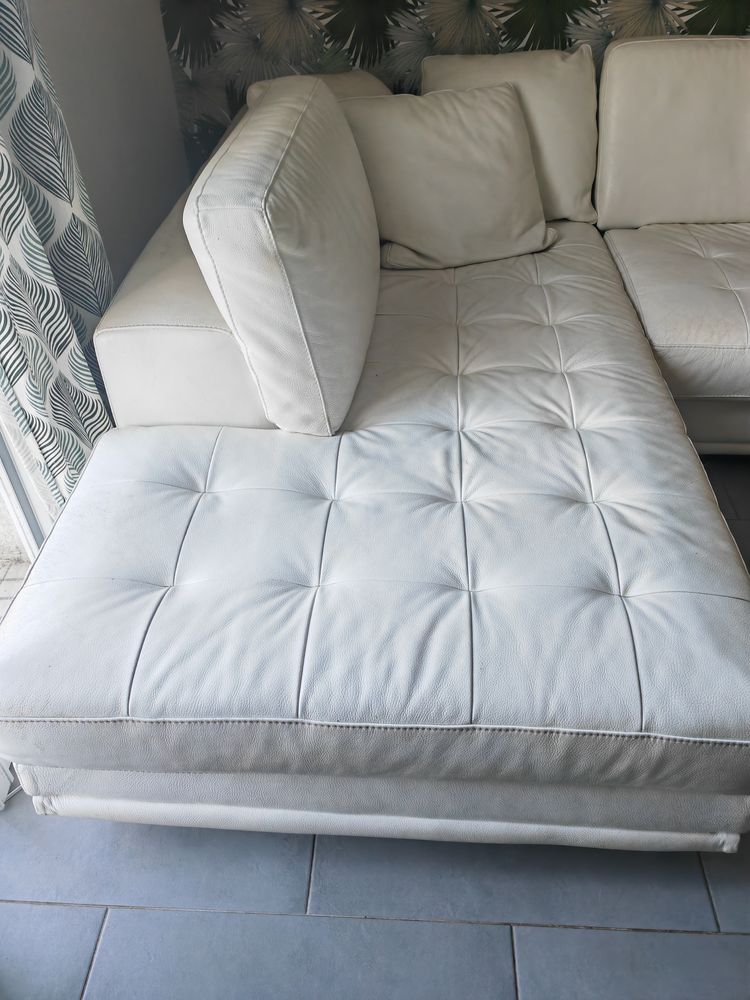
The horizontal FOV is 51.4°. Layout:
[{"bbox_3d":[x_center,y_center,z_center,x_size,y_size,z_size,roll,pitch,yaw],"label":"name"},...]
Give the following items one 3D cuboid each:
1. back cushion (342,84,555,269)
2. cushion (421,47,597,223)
[{"bbox_3d":[0.182,-0.796,1.881,0.460,0.412,0.140,-13,1,-18],"label":"back cushion"},{"bbox_3d":[0.349,-0.907,1.977,0.439,0.428,0.140,-9,14,-8],"label":"cushion"}]

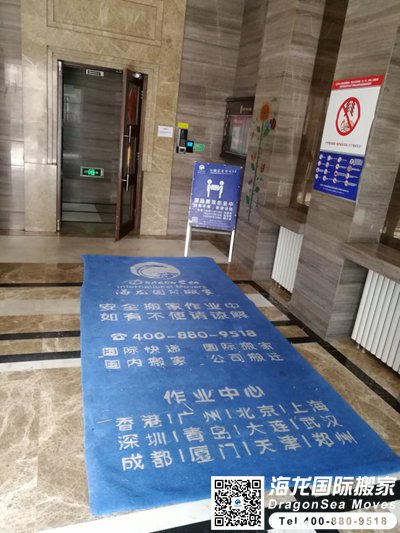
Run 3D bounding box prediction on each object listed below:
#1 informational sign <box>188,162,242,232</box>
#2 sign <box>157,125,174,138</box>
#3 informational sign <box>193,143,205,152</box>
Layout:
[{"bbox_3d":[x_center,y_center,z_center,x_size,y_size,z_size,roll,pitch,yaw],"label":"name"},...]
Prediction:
[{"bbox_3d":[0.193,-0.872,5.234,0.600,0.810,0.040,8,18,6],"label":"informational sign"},{"bbox_3d":[-0.488,-1.915,5.920,0.213,0.145,0.010,0,19,-19],"label":"sign"},{"bbox_3d":[-0.005,-1.749,6.143,0.170,0.115,0.010,0,19,-19],"label":"informational sign"}]

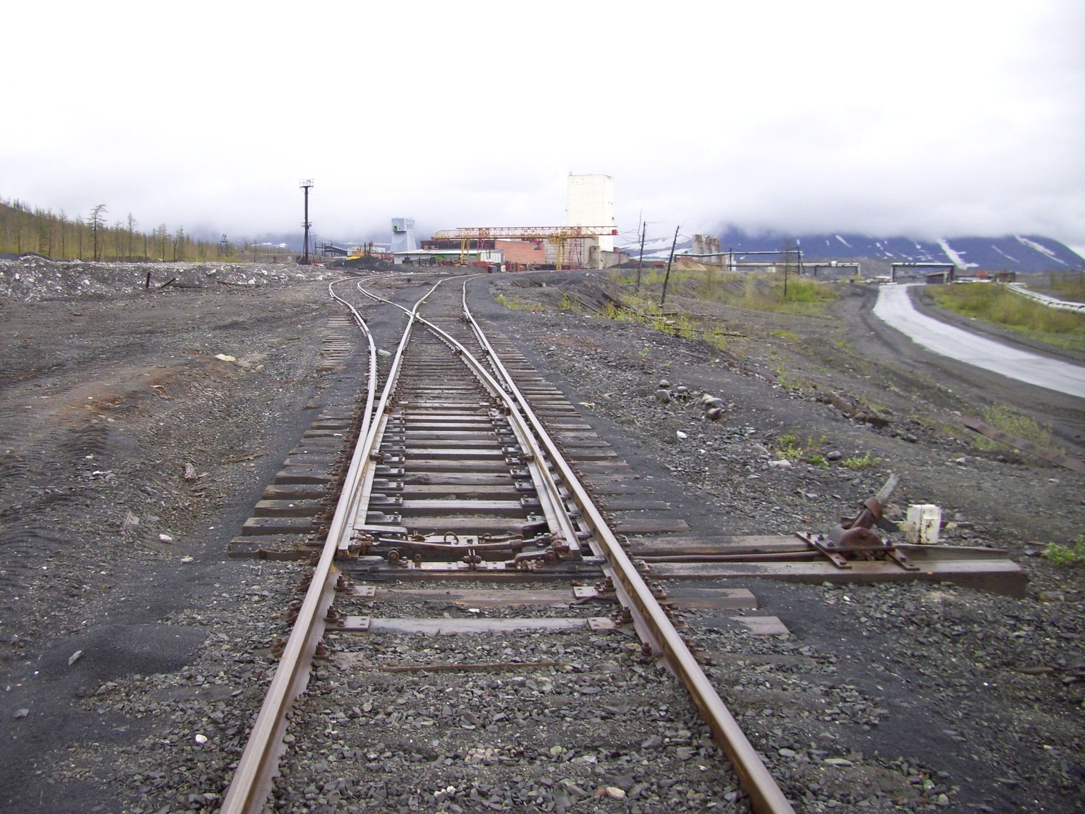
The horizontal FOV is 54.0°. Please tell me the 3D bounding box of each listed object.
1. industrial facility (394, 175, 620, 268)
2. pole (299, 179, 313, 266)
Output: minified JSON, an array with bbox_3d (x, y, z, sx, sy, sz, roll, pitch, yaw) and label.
[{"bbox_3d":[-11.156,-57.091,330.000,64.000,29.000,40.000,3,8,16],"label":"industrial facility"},{"bbox_3d":[-35.951,-28.027,162.000,2.000,13.000,2.000,-1,8,-12],"label":"pole"}]

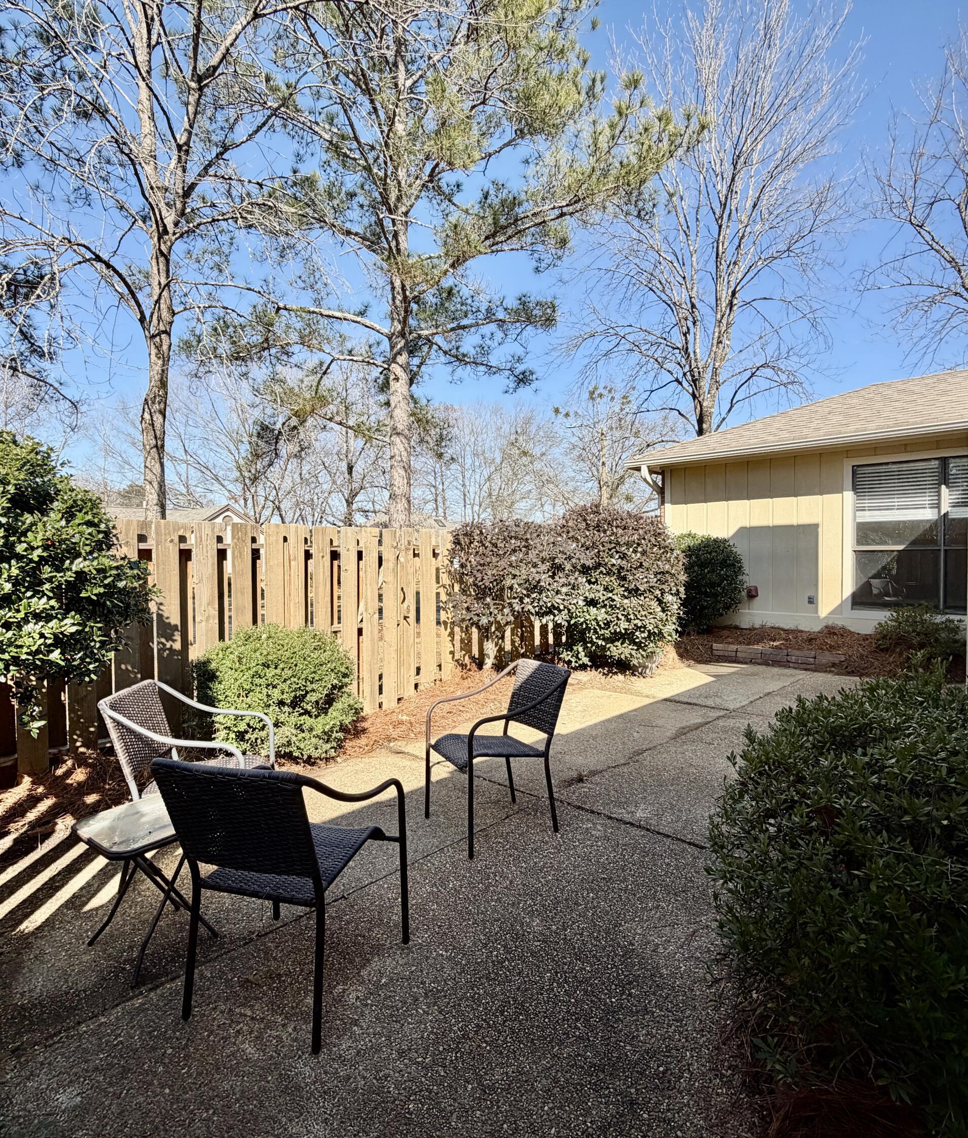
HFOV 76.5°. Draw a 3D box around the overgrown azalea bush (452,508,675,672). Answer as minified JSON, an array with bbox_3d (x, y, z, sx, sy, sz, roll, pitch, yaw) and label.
[{"bbox_3d":[1.153,0.247,7.206,1.600,2.000,2.900,0,1,44],"label":"overgrown azalea bush"}]

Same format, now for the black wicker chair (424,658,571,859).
[{"bbox_3d":[0.078,1.006,3.486,0.670,0.880,0.623,-1,1,-27],"label":"black wicker chair"}]

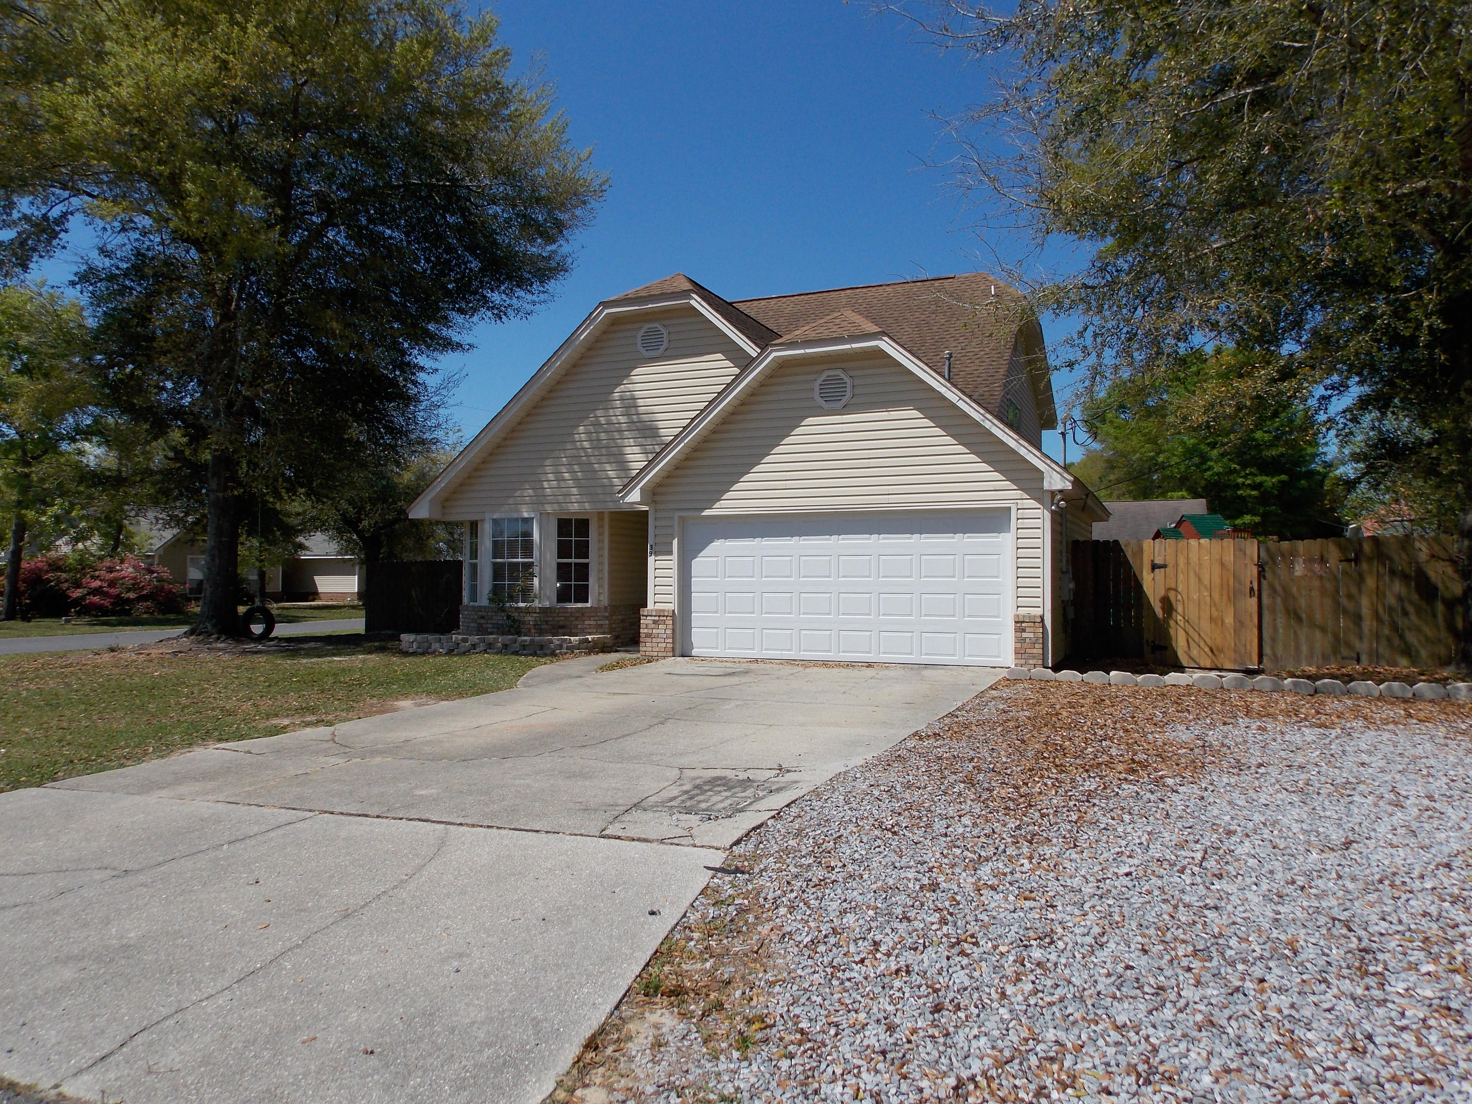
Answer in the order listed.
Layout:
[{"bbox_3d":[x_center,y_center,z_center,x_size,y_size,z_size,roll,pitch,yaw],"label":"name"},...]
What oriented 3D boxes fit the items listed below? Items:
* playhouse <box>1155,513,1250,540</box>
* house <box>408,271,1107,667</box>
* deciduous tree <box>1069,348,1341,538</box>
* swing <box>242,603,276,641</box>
[{"bbox_3d":[13.250,0.527,29.000,2.800,3.200,2.200,1,-2,-17],"label":"playhouse"},{"bbox_3d":[1.473,-2.203,21.497,12.000,8.050,13.400,-1,-2,23],"label":"house"},{"bbox_3d":[20.662,-3.107,45.000,11.800,11.700,11.300,-1,-2,24],"label":"deciduous tree"},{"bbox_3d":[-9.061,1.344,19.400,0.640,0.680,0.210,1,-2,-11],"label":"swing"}]

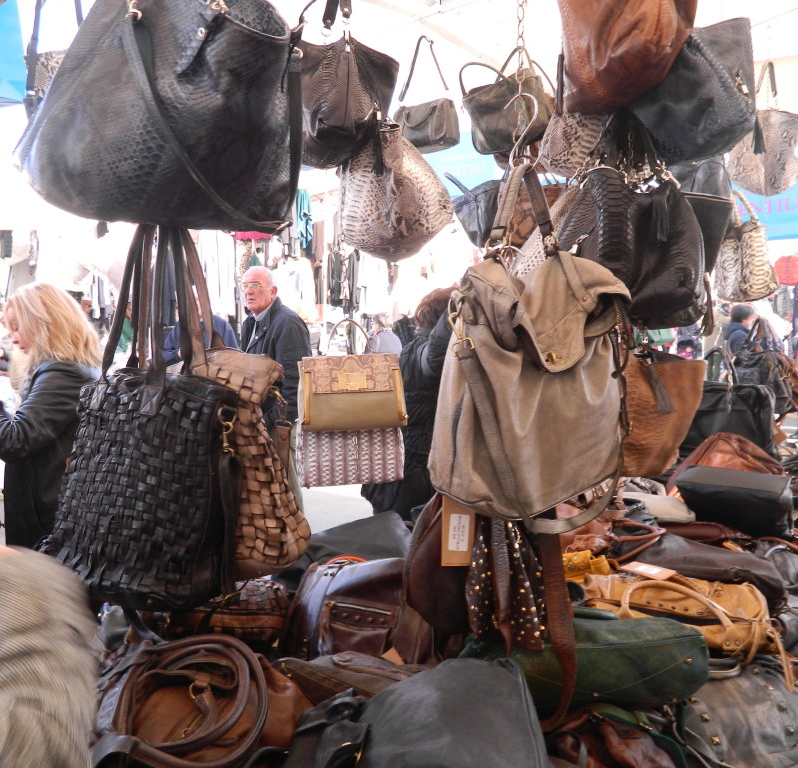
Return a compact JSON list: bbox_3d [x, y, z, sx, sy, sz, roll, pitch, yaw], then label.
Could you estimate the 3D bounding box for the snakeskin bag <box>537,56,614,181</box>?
[{"bbox_3d":[0.493,-0.693,2.100,0.310,0.360,0.160,1,4,14],"label":"snakeskin bag"}]

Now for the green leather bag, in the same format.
[{"bbox_3d":[0.325,0.487,1.450,0.410,0.135,0.250,0,1,1],"label":"green leather bag"}]

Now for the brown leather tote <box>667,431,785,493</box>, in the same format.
[{"bbox_3d":[1.045,0.267,2.650,0.370,0.230,0.200,1,4,17],"label":"brown leather tote"}]

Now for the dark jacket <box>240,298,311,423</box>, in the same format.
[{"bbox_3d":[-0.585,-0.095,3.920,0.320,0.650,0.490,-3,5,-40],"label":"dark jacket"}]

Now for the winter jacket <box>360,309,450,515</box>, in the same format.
[{"bbox_3d":[0.128,0.137,3.600,0.440,0.850,0.520,-3,5,-38],"label":"winter jacket"}]

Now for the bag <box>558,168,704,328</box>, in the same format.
[{"bbox_3d":[0.510,-0.303,1.850,0.340,0.360,0.170,2,4,20],"label":"bag"}]

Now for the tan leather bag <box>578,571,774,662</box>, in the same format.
[{"bbox_3d":[0.549,0.457,1.620,0.380,0.160,0.240,2,-15,27],"label":"tan leather bag"}]

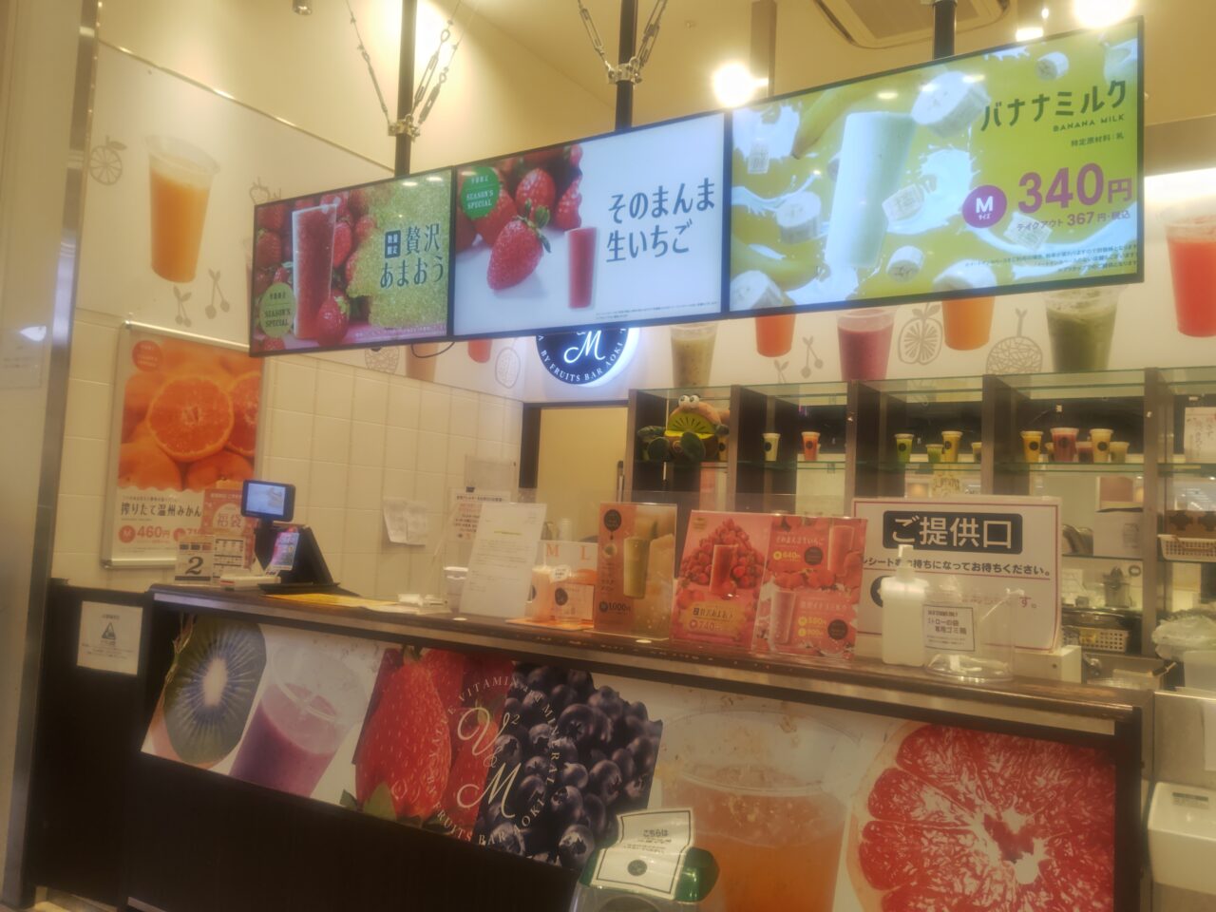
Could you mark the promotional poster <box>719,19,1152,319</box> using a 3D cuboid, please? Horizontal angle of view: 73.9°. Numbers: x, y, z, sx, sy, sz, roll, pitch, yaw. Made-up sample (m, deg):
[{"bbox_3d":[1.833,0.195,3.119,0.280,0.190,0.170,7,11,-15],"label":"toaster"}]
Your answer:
[{"bbox_3d":[0.801,-0.702,2.117,1.004,0.624,0.060,0,-5,28],"label":"promotional poster"}]

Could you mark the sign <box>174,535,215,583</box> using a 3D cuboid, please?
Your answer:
[{"bbox_3d":[-1.523,0.383,2.992,0.138,0.180,0.040,4,-4,-17],"label":"sign"}]

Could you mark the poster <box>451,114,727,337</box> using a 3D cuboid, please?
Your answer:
[{"bbox_3d":[-0.083,-0.701,2.593,1.005,0.620,0.060,0,-5,28],"label":"poster"}]

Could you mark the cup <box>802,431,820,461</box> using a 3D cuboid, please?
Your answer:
[{"bbox_3d":[0.939,-0.044,3.738,0.084,0.134,0.084,0,-5,28],"label":"cup"}]

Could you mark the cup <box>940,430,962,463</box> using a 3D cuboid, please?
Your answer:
[{"bbox_3d":[1.469,-0.039,3.451,0.081,0.135,0.081,0,-5,28],"label":"cup"}]

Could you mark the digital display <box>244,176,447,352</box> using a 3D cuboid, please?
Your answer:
[{"bbox_3d":[-0.980,-0.709,3.077,1.033,0.626,0.060,0,-5,28],"label":"digital display"}]

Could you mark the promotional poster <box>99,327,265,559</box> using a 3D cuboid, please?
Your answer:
[{"bbox_3d":[-1.749,-0.021,3.419,0.030,0.977,0.612,-1,-5,39],"label":"promotional poster"}]

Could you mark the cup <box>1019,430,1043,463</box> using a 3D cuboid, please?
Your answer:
[{"bbox_3d":[1.736,-0.037,3.308,0.080,0.128,0.080,0,-5,28],"label":"cup"}]

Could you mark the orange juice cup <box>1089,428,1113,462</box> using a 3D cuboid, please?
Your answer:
[{"bbox_3d":[1.949,-0.040,3.193,0.078,0.134,0.078,0,-5,28],"label":"orange juice cup"}]

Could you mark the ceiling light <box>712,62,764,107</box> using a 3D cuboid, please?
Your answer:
[{"bbox_3d":[0.610,-1.749,3.800,0.220,0.210,0.200,2,-4,8],"label":"ceiling light"}]

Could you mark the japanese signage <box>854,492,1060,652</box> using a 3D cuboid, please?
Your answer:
[{"bbox_3d":[0.816,0.274,1.920,0.443,0.346,0.025,0,-5,28],"label":"japanese signage"}]

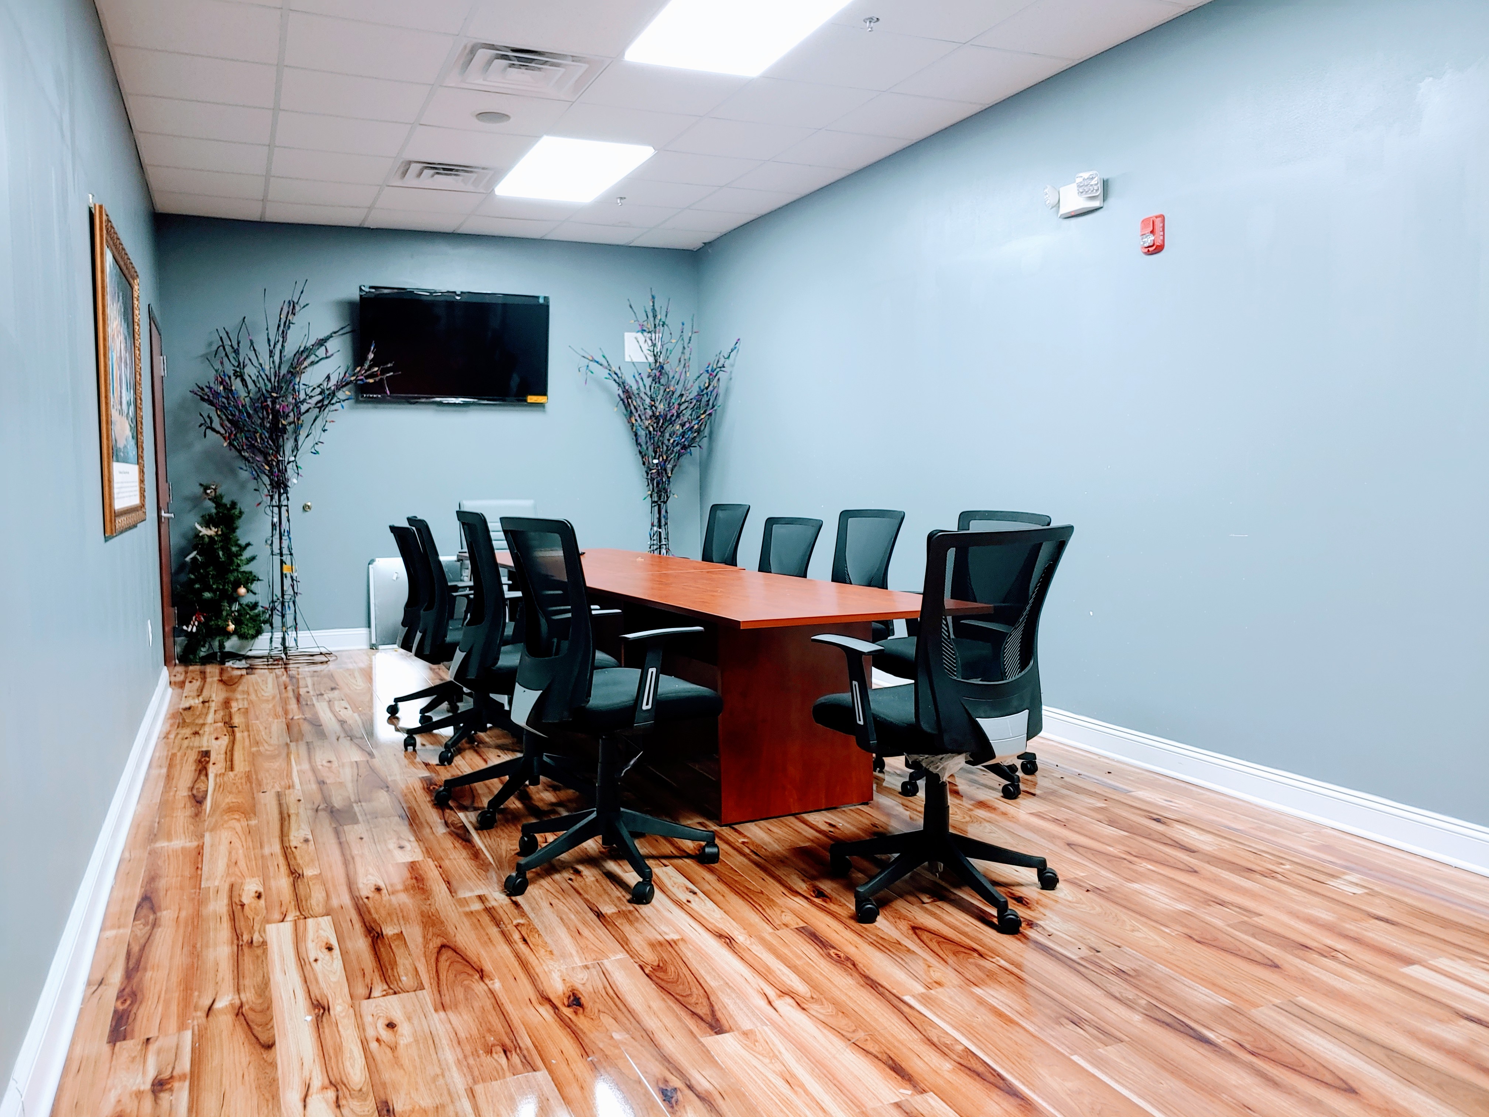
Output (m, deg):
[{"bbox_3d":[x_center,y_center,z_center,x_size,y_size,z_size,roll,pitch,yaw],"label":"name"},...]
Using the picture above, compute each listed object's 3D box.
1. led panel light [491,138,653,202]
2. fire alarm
[{"bbox_3d":[-0.968,-2.148,5.987,0.610,0.060,1.200,-3,6,-25],"label":"led panel light"},{"bbox_3d":[1.575,-1.248,4.149,0.046,0.136,0.088,-3,5,-25],"label":"fire alarm"}]

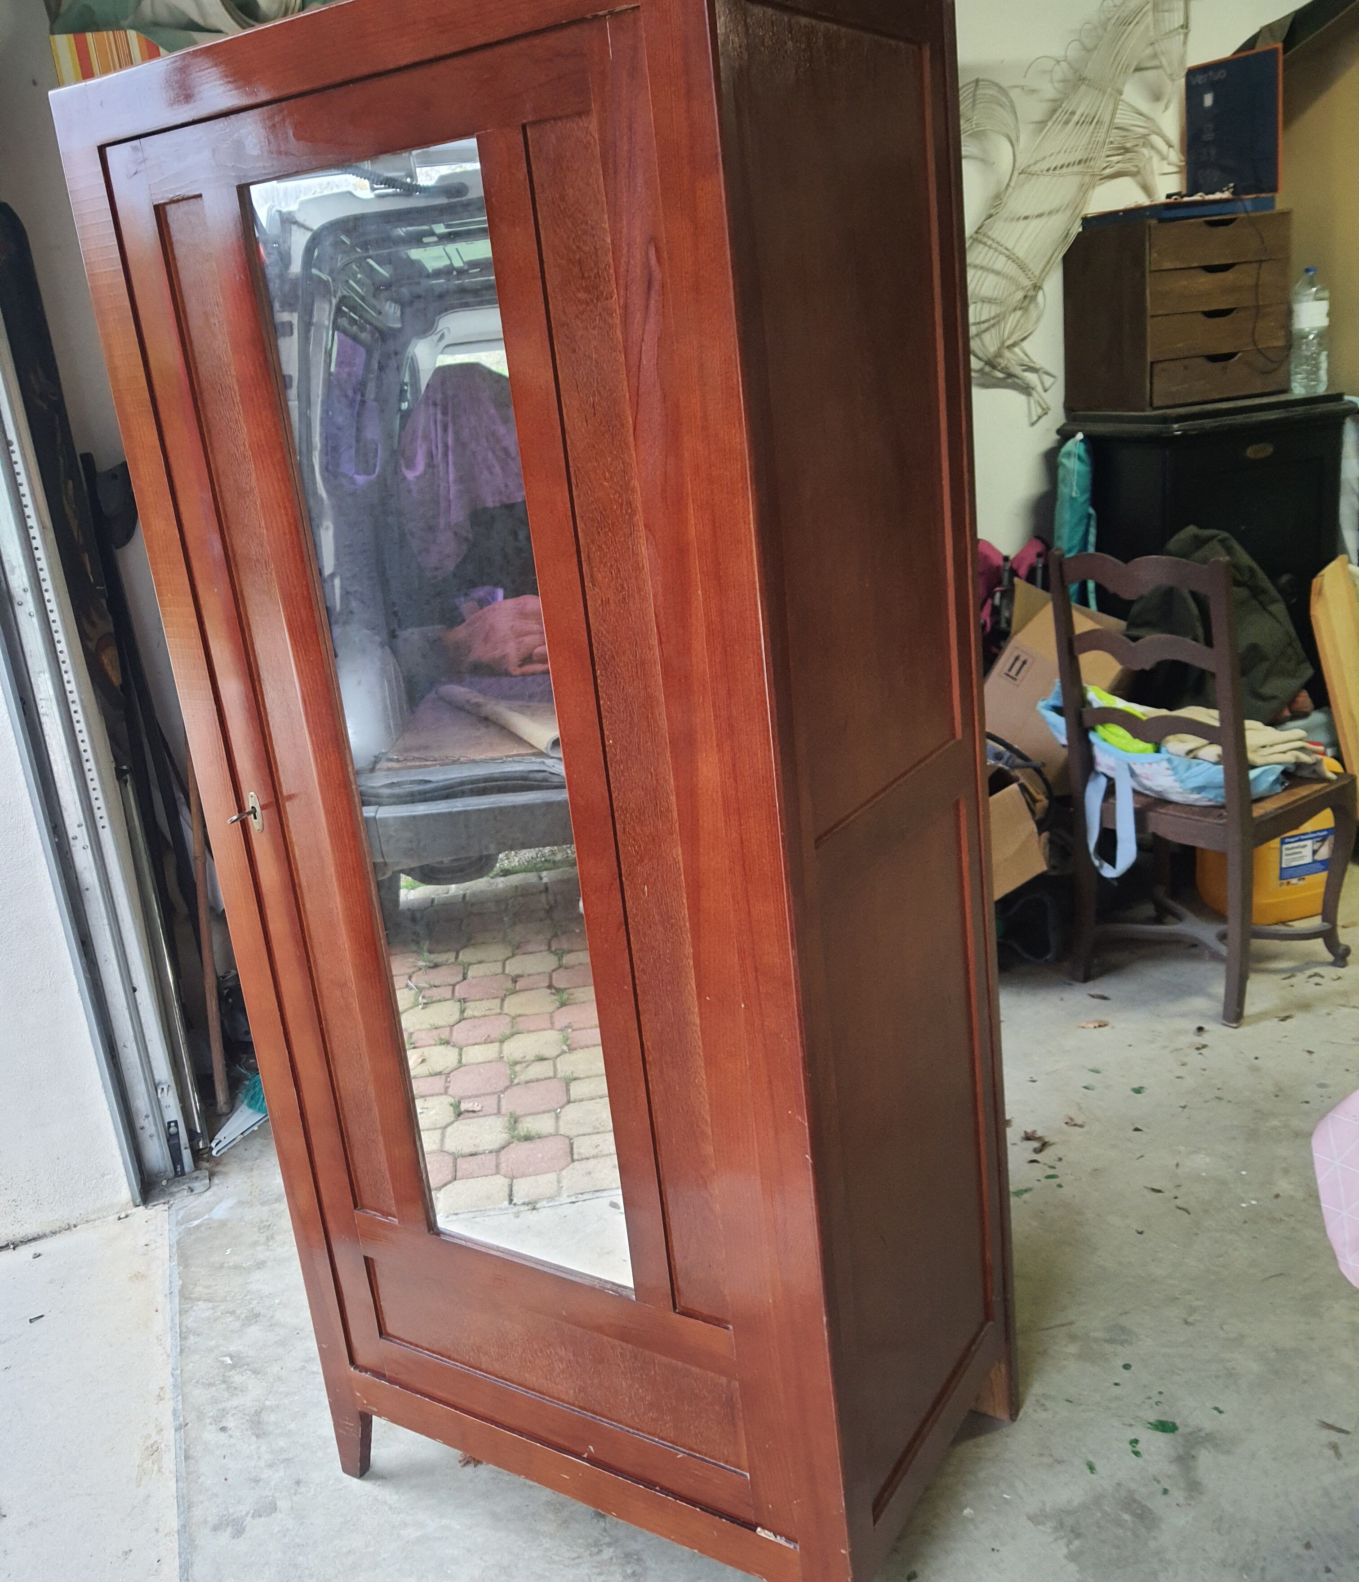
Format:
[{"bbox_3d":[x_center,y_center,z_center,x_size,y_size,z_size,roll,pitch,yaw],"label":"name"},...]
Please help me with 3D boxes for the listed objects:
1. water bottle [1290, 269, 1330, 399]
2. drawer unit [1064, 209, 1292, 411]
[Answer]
[{"bbox_3d":[1.571,-1.145,3.385,0.088,0.302,0.088,-12,18,-19],"label":"water bottle"},{"bbox_3d":[1.315,-1.262,3.610,0.452,0.446,0.336,-12,18,-19],"label":"drawer unit"}]

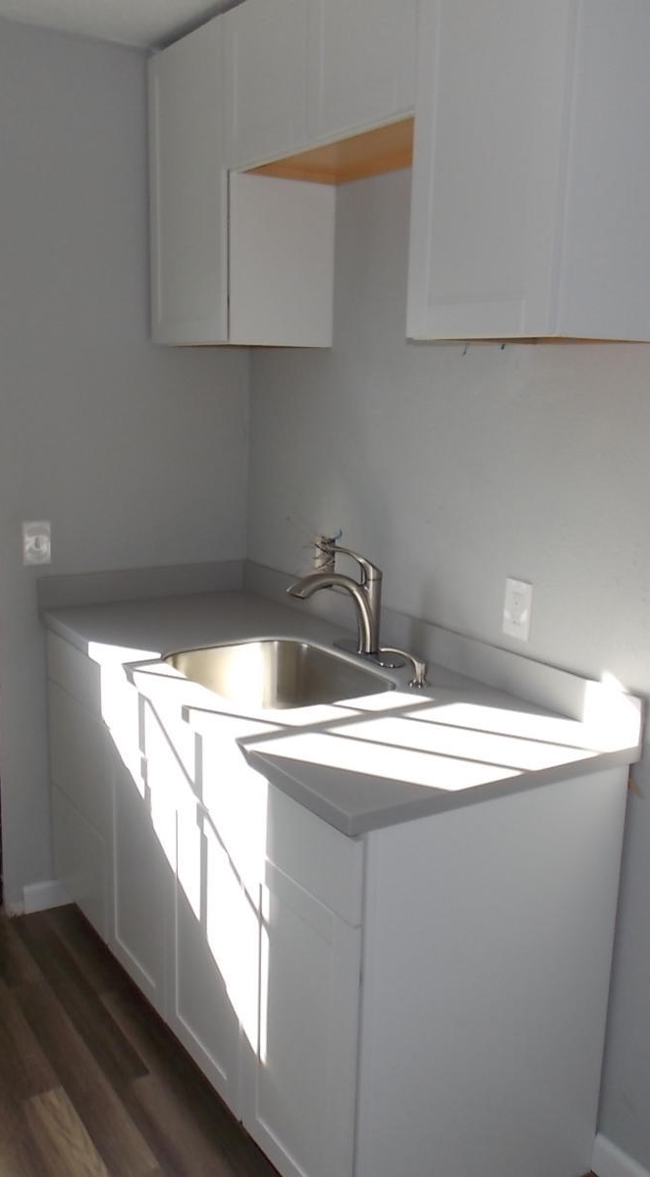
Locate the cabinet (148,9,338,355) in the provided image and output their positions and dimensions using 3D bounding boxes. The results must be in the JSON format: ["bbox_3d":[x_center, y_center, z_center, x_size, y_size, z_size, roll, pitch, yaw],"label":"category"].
[{"bbox_3d":[-0.228,-1.028,2.759,0.312,0.753,0.470,-6,14,-31],"label":"cabinet"}]

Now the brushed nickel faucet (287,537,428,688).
[{"bbox_3d":[0.083,0.049,2.385,0.263,0.276,0.395,-6,14,-31],"label":"brushed nickel faucet"}]

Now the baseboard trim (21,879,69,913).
[{"bbox_3d":[-0.813,0.911,3.092,0.162,0.084,0.014,-6,14,-31],"label":"baseboard trim"}]

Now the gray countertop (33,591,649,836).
[{"bbox_3d":[-0.106,0.194,2.435,0.646,0.037,1.585,-6,14,-31],"label":"gray countertop"}]

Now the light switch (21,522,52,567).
[{"bbox_3d":[-0.793,-0.124,2.879,0.073,0.116,0.007,-6,14,-31],"label":"light switch"}]

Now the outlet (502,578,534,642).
[{"bbox_3d":[0.405,0.045,2.192,0.007,0.117,0.074,-6,14,-31],"label":"outlet"}]

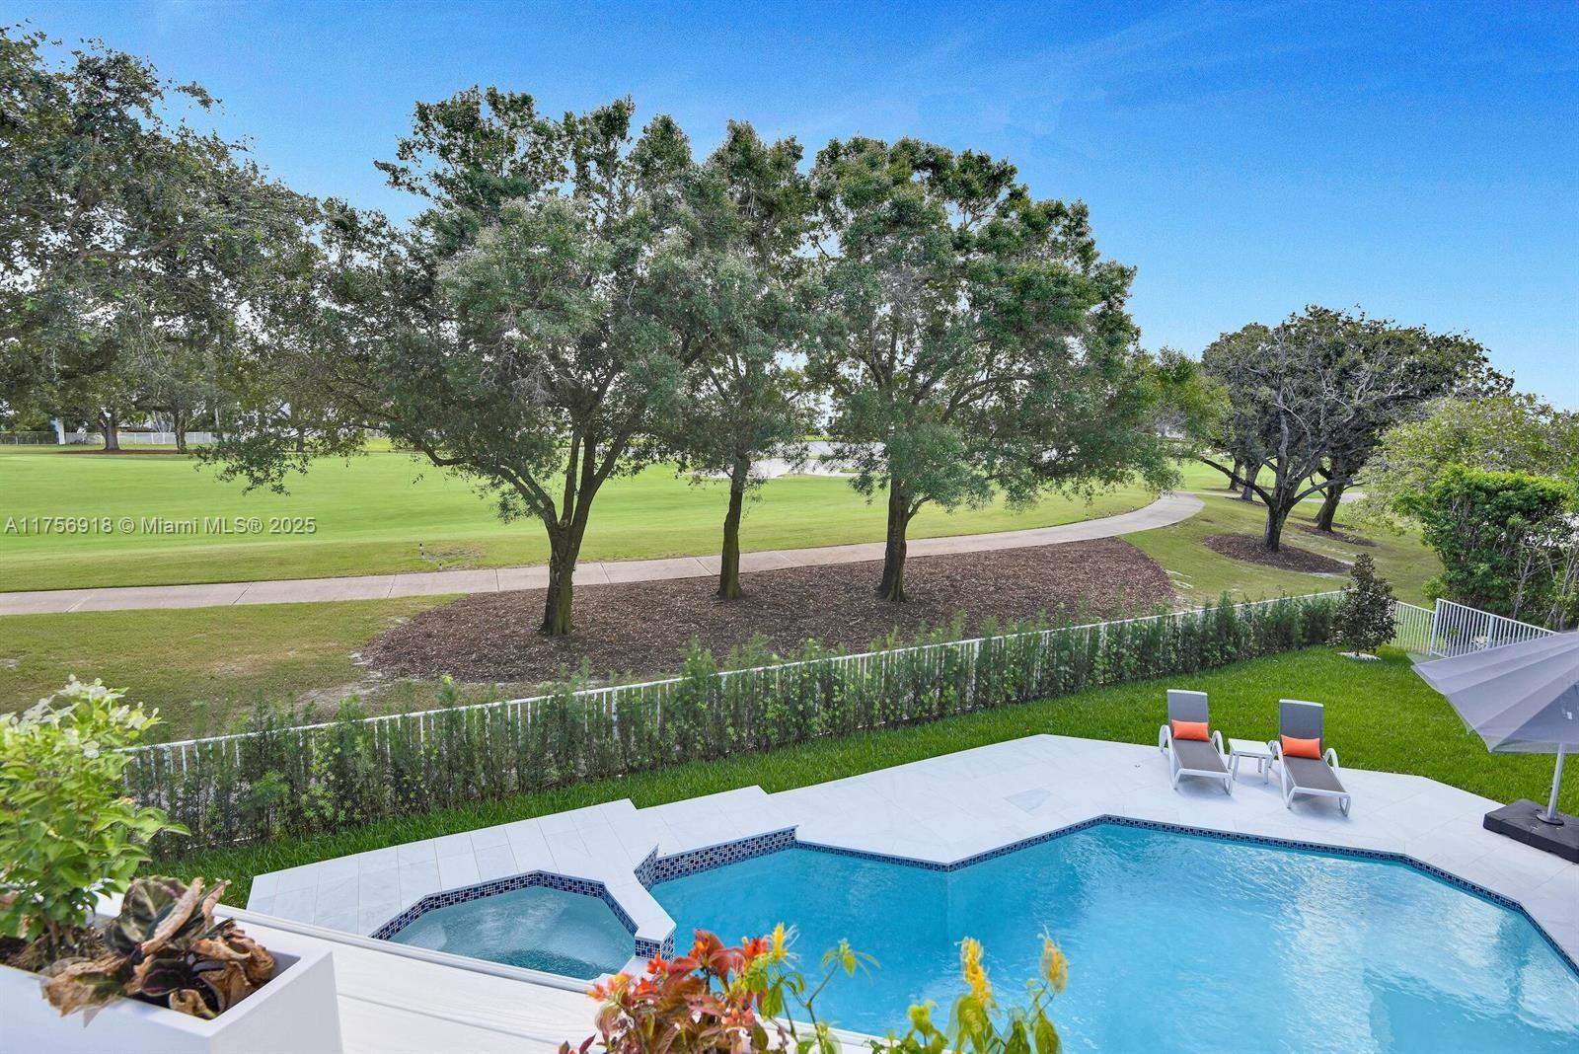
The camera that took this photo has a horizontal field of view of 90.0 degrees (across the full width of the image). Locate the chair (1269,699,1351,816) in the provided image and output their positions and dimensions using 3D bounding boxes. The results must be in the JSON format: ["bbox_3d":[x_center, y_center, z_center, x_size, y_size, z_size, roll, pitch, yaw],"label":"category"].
[{"bbox_3d":[7.079,3.123,10.766,0.660,0.980,1.570,3,9,21],"label":"chair"}]

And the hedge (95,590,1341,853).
[{"bbox_3d":[2.333,2.545,13.840,22.342,1.420,0.750,-4,9,-23],"label":"hedge"}]

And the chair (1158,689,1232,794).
[{"bbox_3d":[5.829,3.062,11.320,0.660,0.940,1.570,3,9,17],"label":"chair"}]

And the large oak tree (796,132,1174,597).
[{"bbox_3d":[5.448,-3.867,21.181,9.530,11.893,9.054,2,9,14],"label":"large oak tree"}]

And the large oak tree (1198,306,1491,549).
[{"bbox_3d":[20.502,-3.504,29.185,8.742,8.730,8.742,6,10,34],"label":"large oak tree"}]

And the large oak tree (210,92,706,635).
[{"bbox_3d":[-7.513,-3.315,17.970,10.309,11.808,9.588,-4,9,-22],"label":"large oak tree"}]

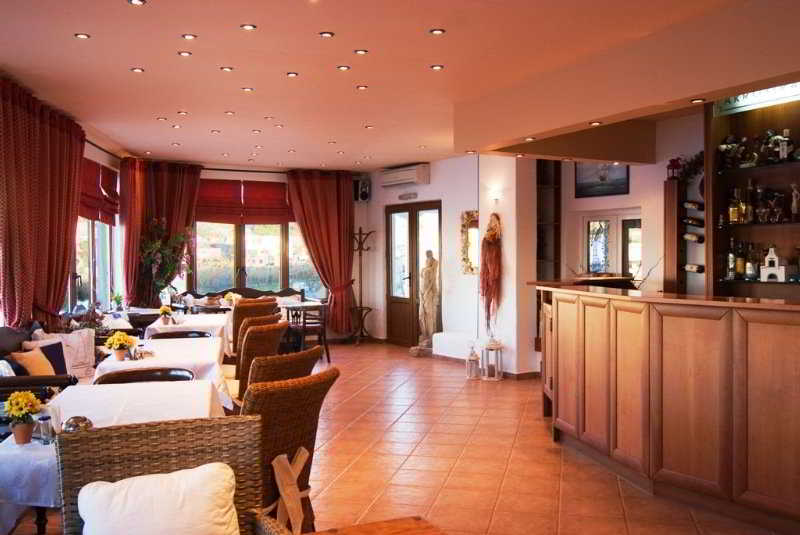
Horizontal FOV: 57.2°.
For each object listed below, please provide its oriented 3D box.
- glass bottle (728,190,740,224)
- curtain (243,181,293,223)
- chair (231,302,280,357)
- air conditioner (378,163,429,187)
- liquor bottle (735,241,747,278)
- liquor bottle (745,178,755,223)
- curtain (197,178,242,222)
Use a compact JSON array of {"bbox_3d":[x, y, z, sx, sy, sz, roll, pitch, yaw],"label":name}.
[{"bbox_3d":[2.630,-0.472,5.770,0.088,0.265,0.080,0,1,25],"label":"glass bottle"},{"bbox_3d":[-2.072,-1.004,11.397,0.710,0.660,0.080,0,1,-23],"label":"curtain"},{"bbox_3d":[-1.551,0.811,7.255,0.520,0.920,0.600,-1,1,-43],"label":"chair"},{"bbox_3d":[0.077,-1.407,11.258,0.220,0.290,1.000,0,1,-35],"label":"air conditioner"},{"bbox_3d":[2.658,-0.059,5.730,0.083,0.295,0.083,0,1,25],"label":"liquor bottle"},{"bbox_3d":[2.928,-0.561,6.150,0.080,0.360,0.080,0,1,-35],"label":"liquor bottle"},{"bbox_3d":[-2.722,-1.011,11.127,0.700,0.670,0.080,0,1,-23],"label":"curtain"}]

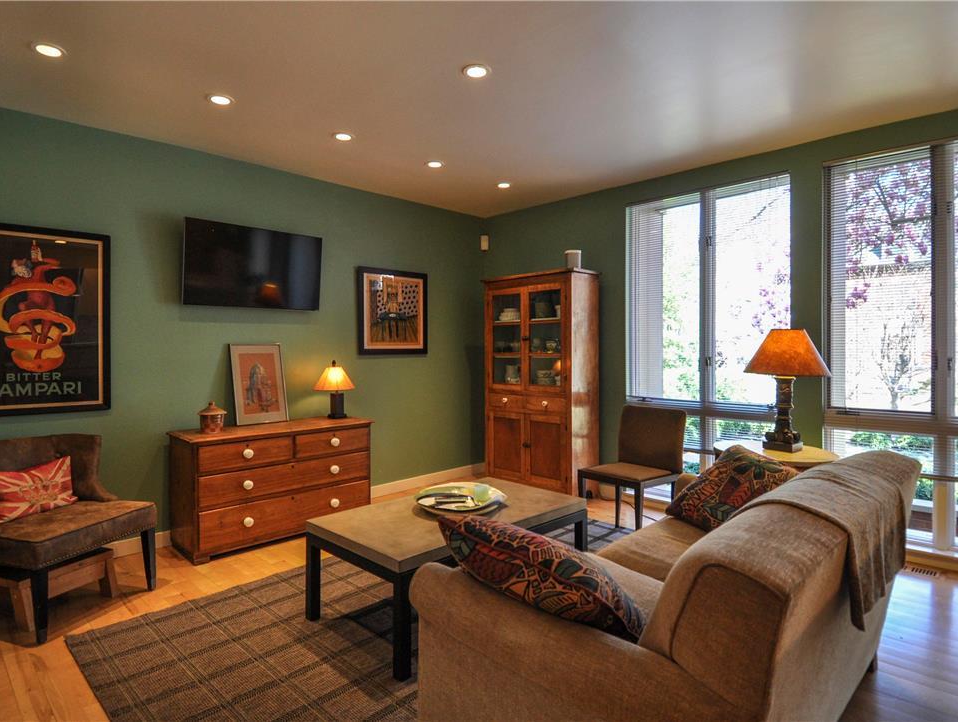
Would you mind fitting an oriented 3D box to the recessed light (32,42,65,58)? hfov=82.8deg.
[{"bbox_3d":[-1.987,-1.433,2.510,0.130,0.030,0.130,-1,1,-45],"label":"recessed light"}]

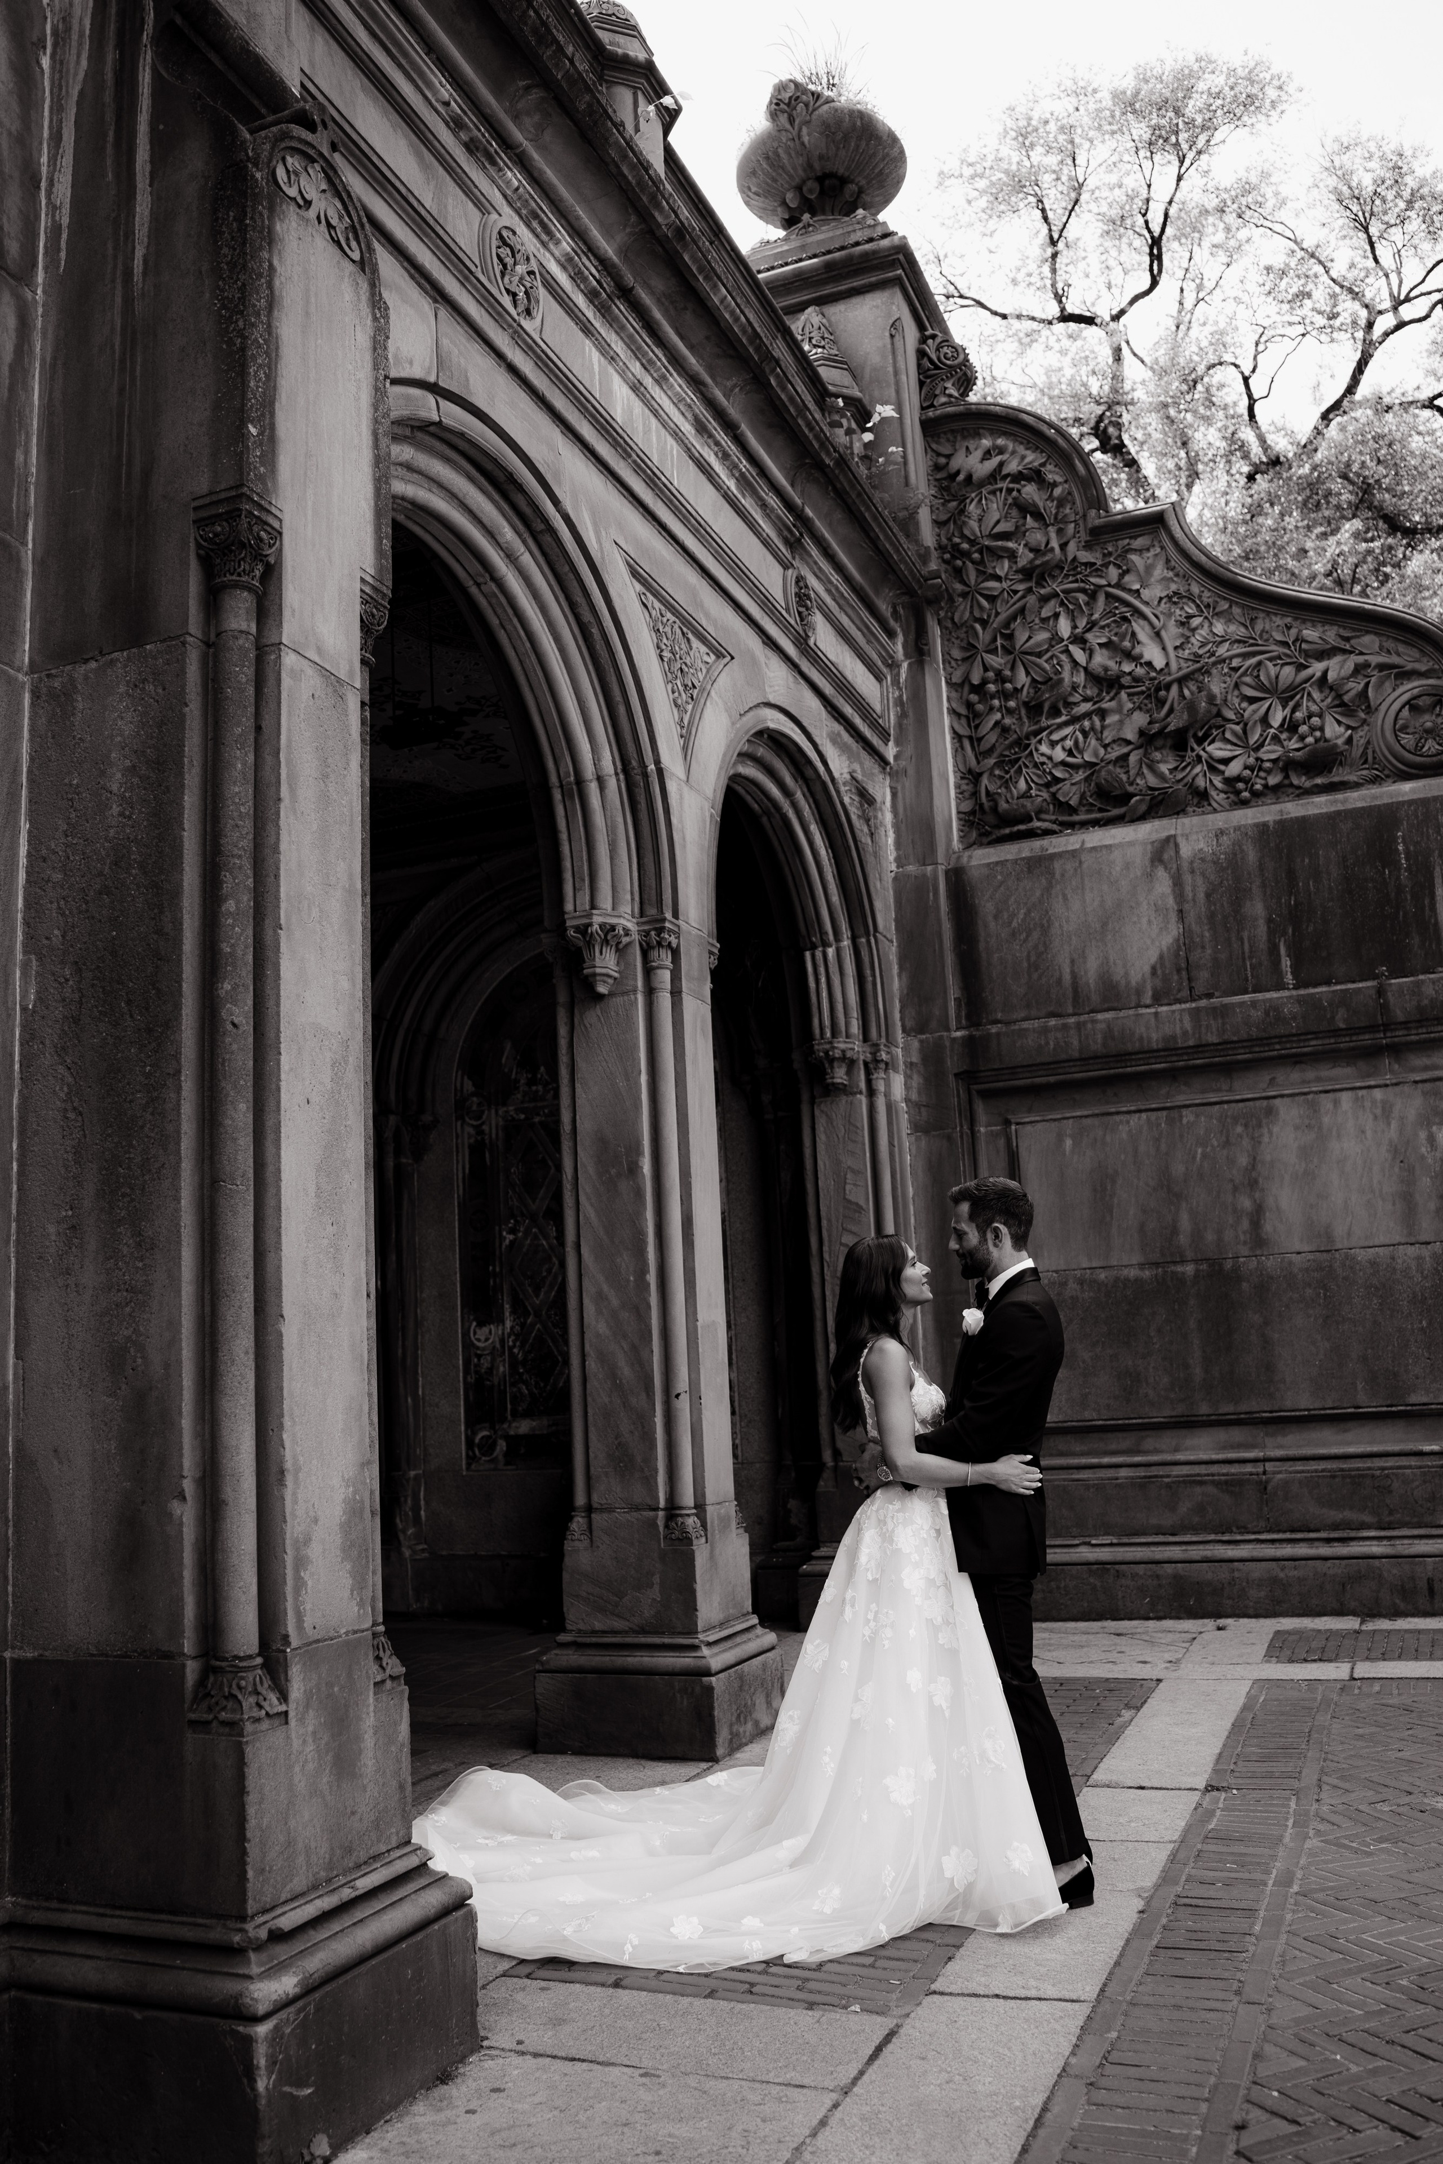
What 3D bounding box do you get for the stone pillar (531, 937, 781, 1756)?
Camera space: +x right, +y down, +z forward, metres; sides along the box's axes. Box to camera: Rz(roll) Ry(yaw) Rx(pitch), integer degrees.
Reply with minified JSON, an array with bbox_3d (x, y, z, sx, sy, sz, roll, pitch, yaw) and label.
[{"bbox_3d":[-0.288,0.941,6.574,0.710,3.070,0.690,-7,-11,22],"label":"stone pillar"}]

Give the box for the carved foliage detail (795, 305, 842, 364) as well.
[{"bbox_3d":[0.572,-4.460,10.124,0.420,0.500,0.420,-7,-11,22],"label":"carved foliage detail"}]

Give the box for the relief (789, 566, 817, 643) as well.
[{"bbox_3d":[0.398,-2.355,8.367,0.100,0.350,0.330,-7,-11,22],"label":"relief"}]

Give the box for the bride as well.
[{"bbox_3d":[-0.048,1.292,4.637,1.880,1.660,1.500,-4,-10,6],"label":"bride"}]

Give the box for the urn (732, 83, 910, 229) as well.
[{"bbox_3d":[0.672,-5.902,11.187,1.150,0.980,1.150,-3,-10,-1],"label":"urn"}]

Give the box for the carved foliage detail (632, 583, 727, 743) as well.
[{"bbox_3d":[-0.174,-1.642,6.929,0.070,0.550,0.920,-7,-11,22],"label":"carved foliage detail"}]

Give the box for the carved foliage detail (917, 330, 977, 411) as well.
[{"bbox_3d":[1.452,-4.426,10.567,0.340,0.560,0.350,-7,-11,22],"label":"carved foliage detail"}]

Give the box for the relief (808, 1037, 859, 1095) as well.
[{"bbox_3d":[0.612,-0.094,9.091,0.300,0.290,0.240,-7,-11,22],"label":"relief"}]

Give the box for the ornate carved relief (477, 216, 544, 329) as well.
[{"bbox_3d":[-0.716,-2.760,5.754,0.100,0.350,0.360,-7,-11,22],"label":"ornate carved relief"}]

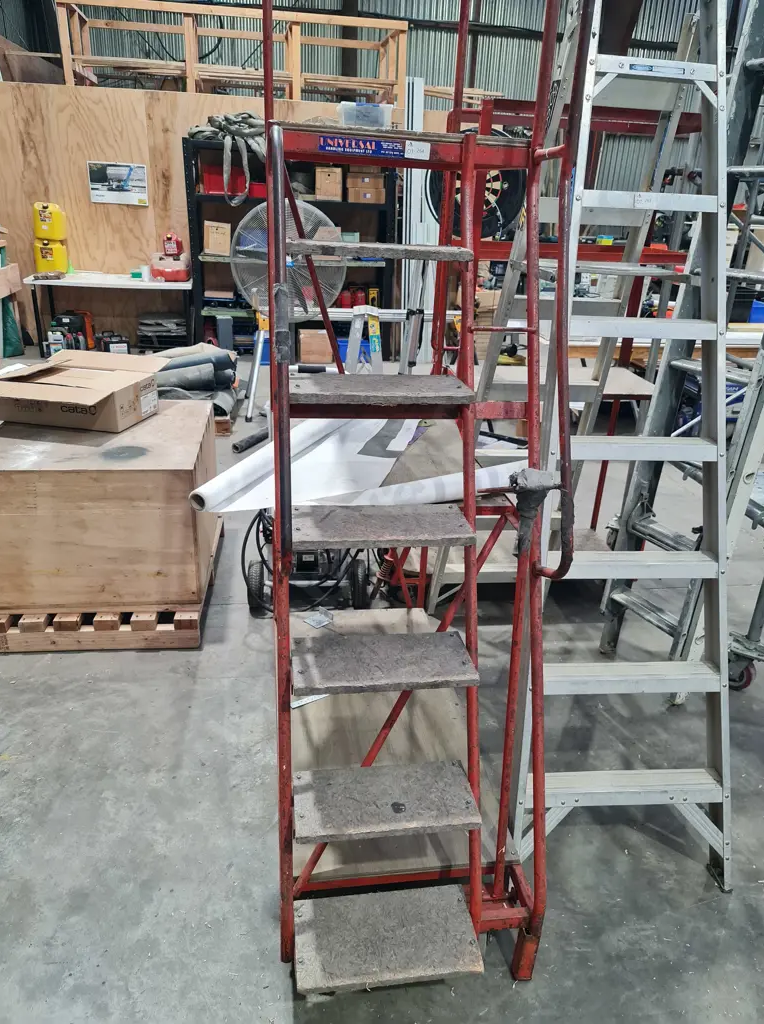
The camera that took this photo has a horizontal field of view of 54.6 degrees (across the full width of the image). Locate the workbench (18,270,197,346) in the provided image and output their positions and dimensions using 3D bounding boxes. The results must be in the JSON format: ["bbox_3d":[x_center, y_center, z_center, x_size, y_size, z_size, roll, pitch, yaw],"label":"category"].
[{"bbox_3d":[-2.590,-1.911,7.276,1.500,0.750,0.750,0,24,-6],"label":"workbench"}]

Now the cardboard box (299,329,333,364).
[{"bbox_3d":[-0.682,-1.690,7.533,0.305,0.284,0.280,-2,25,-10],"label":"cardboard box"}]

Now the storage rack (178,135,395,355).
[{"bbox_3d":[-0.875,-2.551,7.359,1.950,1.980,0.600,-2,25,-10],"label":"storage rack"}]

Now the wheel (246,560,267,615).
[{"bbox_3d":[-0.532,0.320,3.138,0.070,0.240,0.240,-2,25,-10],"label":"wheel"}]

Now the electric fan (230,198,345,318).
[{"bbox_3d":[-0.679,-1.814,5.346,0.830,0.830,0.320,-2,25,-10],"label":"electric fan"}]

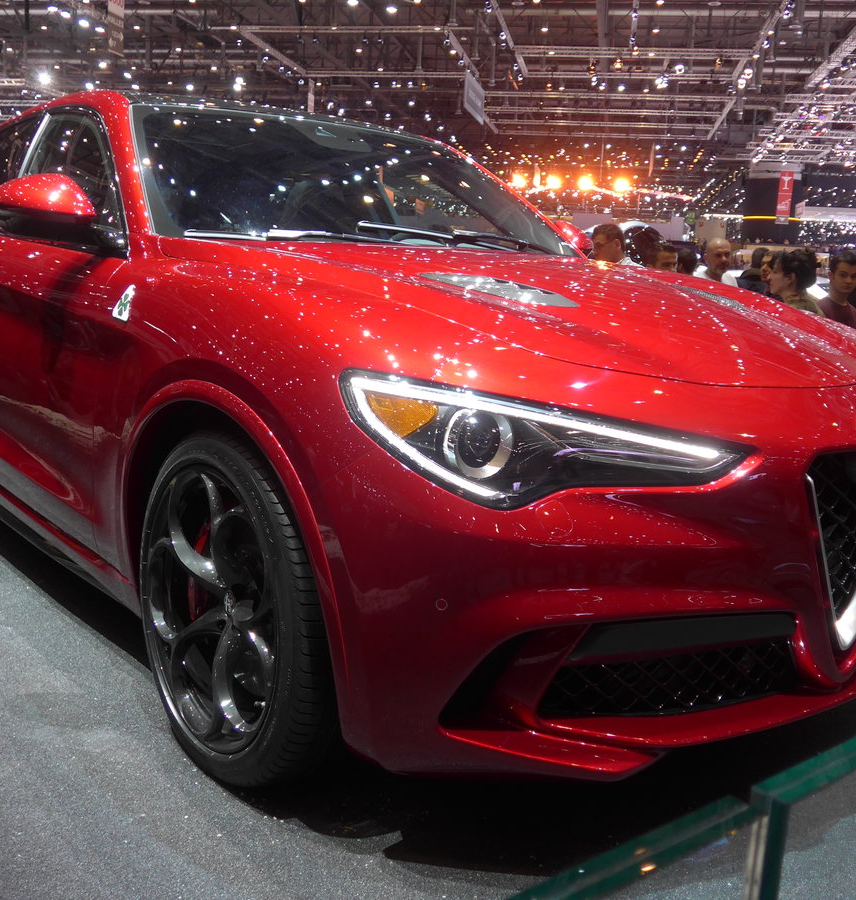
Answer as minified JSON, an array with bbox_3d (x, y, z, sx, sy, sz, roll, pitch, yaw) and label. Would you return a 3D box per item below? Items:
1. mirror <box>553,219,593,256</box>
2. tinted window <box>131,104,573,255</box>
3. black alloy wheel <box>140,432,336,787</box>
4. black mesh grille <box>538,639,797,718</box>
[{"bbox_3d":[0.545,-0.746,3.649,0.232,0.171,0.181,-5,13,-38],"label":"mirror"},{"bbox_3d":[-0.200,-0.790,3.047,1.470,0.111,0.826,-5,46,-38],"label":"tinted window"},{"bbox_3d":[-0.364,0.318,2.121,0.262,0.735,0.730,-5,13,-38],"label":"black alloy wheel"},{"bbox_3d":[0.441,0.413,1.826,0.524,0.111,0.101,-2,11,-22],"label":"black mesh grille"}]

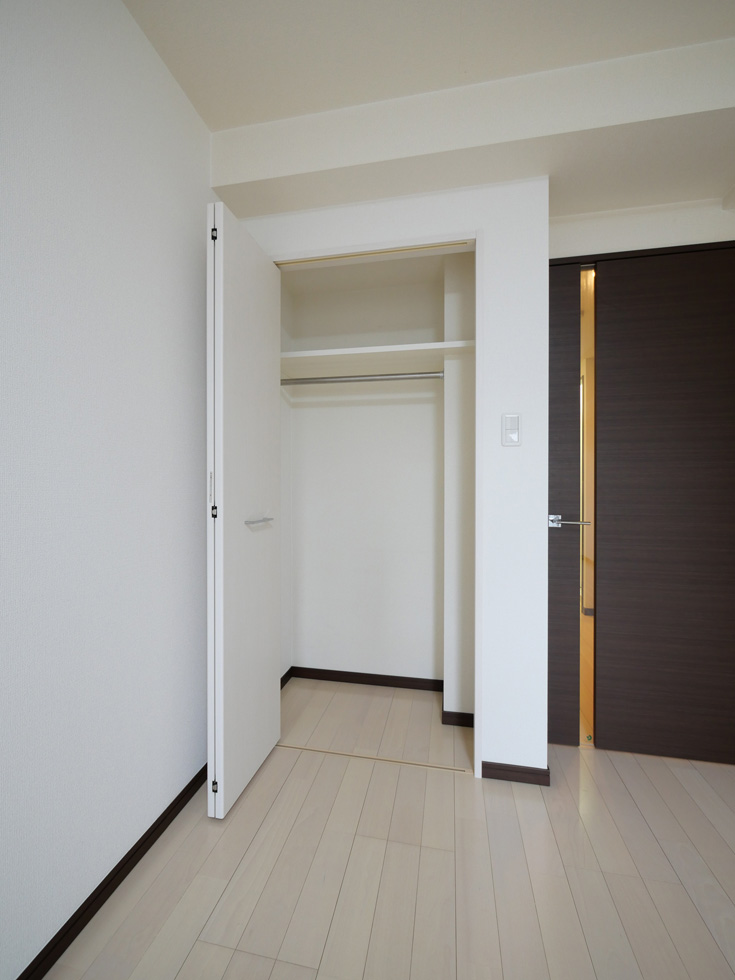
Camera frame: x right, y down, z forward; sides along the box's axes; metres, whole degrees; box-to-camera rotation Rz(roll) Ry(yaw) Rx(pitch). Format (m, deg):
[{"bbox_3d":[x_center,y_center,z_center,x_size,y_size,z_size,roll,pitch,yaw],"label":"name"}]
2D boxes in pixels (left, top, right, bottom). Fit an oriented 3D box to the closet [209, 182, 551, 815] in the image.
[{"bbox_3d":[0.097,-0.027,1.665,1.182,2.193,0.955,0,0,11],"label":"closet"}]

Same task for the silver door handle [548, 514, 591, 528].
[{"bbox_3d":[0.824,0.132,1.617,0.144,0.051,0.058,0,0,11],"label":"silver door handle"}]

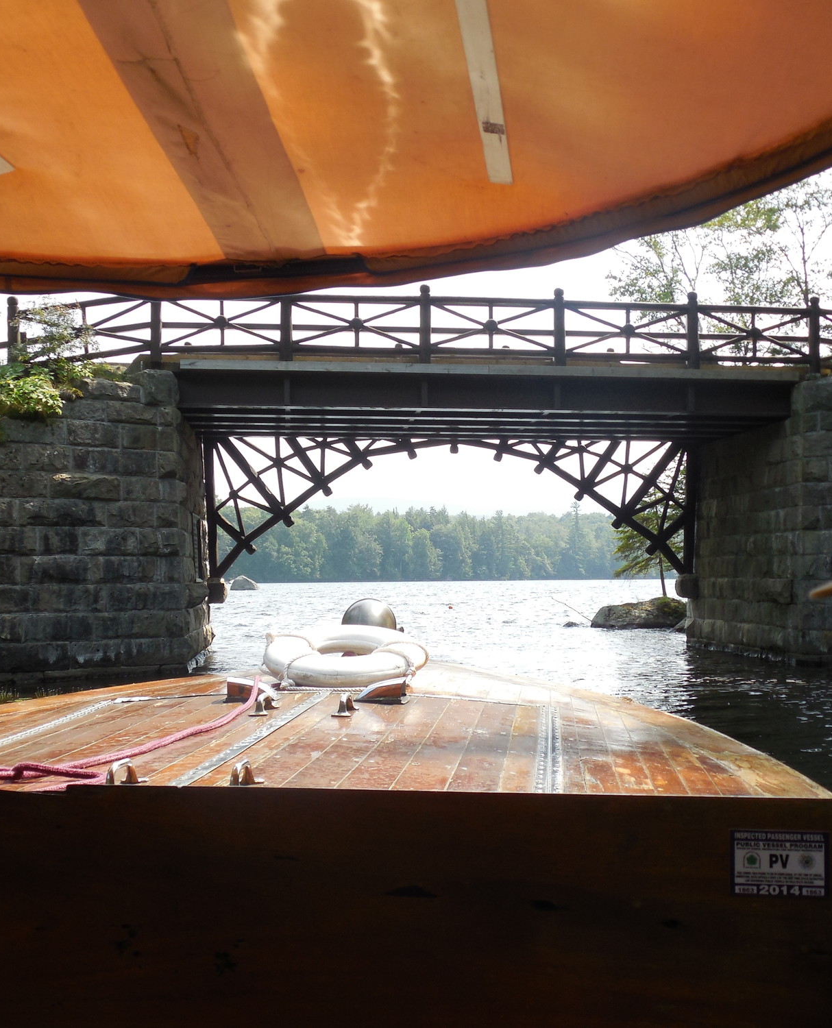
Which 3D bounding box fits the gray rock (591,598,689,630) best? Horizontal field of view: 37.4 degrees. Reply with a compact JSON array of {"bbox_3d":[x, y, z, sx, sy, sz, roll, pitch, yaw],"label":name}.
[{"bbox_3d":[5.636,2.408,30.151,2.500,0.750,2.000,0,-3,0],"label":"gray rock"}]

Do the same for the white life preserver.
[{"bbox_3d":[-0.257,0.520,4.500,0.600,0.120,0.600,0,6,0],"label":"white life preserver"}]

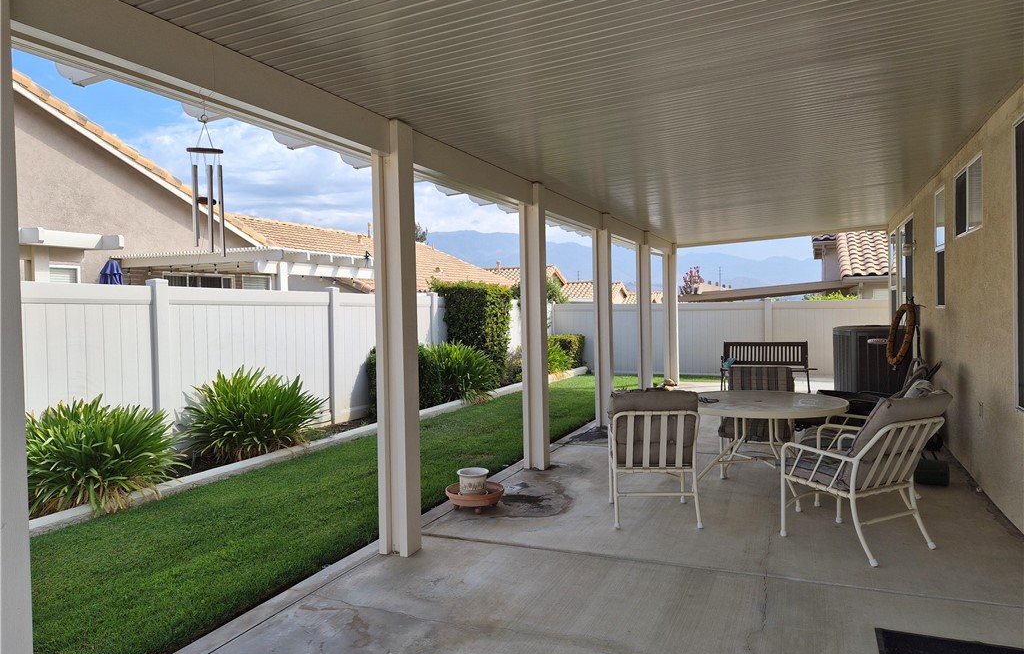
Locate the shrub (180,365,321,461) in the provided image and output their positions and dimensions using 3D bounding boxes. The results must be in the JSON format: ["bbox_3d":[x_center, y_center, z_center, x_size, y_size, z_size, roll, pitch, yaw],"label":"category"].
[{"bbox_3d":[-2.606,0.897,6.920,1.051,0.847,1.256,-1,1,24],"label":"shrub"}]

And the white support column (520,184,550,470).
[{"bbox_3d":[0.217,0.012,6.341,0.185,2.608,0.165,-1,1,24],"label":"white support column"}]

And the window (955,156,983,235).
[{"bbox_3d":[3.786,-1.050,5.629,0.066,0.558,1.051,-1,1,24],"label":"window"}]

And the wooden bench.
[{"bbox_3d":[4.420,0.687,11.862,1.416,0.839,0.584,-1,1,24],"label":"wooden bench"}]

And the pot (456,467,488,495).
[{"bbox_3d":[-0.301,1.186,5.190,0.240,0.165,0.240,-1,1,0],"label":"pot"}]

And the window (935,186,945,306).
[{"bbox_3d":[4.376,-0.792,6.907,0.090,1.197,0.514,-1,1,24],"label":"window"}]

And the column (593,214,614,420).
[{"bbox_3d":[1.147,-0.055,8.470,0.185,2.608,0.165,-1,1,24],"label":"column"}]

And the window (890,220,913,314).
[{"bbox_3d":[5.764,-0.621,10.045,0.100,1.725,2.817,-1,1,24],"label":"window"}]

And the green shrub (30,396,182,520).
[{"bbox_3d":[-3.244,0.974,5.384,1.051,0.788,1.080,-1,1,24],"label":"green shrub"}]

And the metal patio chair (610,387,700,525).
[{"bbox_3d":[1.009,0.893,4.878,0.610,0.945,0.768,-1,1,4],"label":"metal patio chair"}]

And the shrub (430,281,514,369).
[{"bbox_3d":[-0.668,0.193,11.773,1.110,1.781,0.949,-1,1,24],"label":"shrub"}]

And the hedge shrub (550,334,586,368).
[{"bbox_3d":[1.321,0.613,16.825,0.800,0.860,0.750,-1,1,24],"label":"hedge shrub"}]

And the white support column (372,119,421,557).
[{"bbox_3d":[-0.724,0.085,4.262,0.185,2.659,0.170,-1,1,24],"label":"white support column"}]

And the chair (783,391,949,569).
[{"bbox_3d":[2.126,0.853,4.131,0.577,0.942,0.803,-2,1,-29],"label":"chair"}]

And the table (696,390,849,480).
[{"bbox_3d":[1.992,0.963,5.487,1.300,0.735,1.300,-1,1,24],"label":"table"}]

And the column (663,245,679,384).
[{"bbox_3d":[2.934,-0.184,12.563,0.190,2.608,0.169,-1,1,24],"label":"column"}]

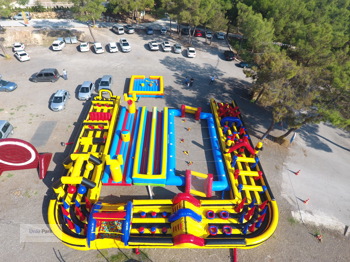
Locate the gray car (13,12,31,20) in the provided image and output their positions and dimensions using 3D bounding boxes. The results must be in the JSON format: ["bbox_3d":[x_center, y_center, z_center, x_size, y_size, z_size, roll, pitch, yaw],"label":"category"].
[{"bbox_3d":[-40.742,-30.637,53.845,4.350,1.470,1.740,-4,44,-7],"label":"gray car"}]

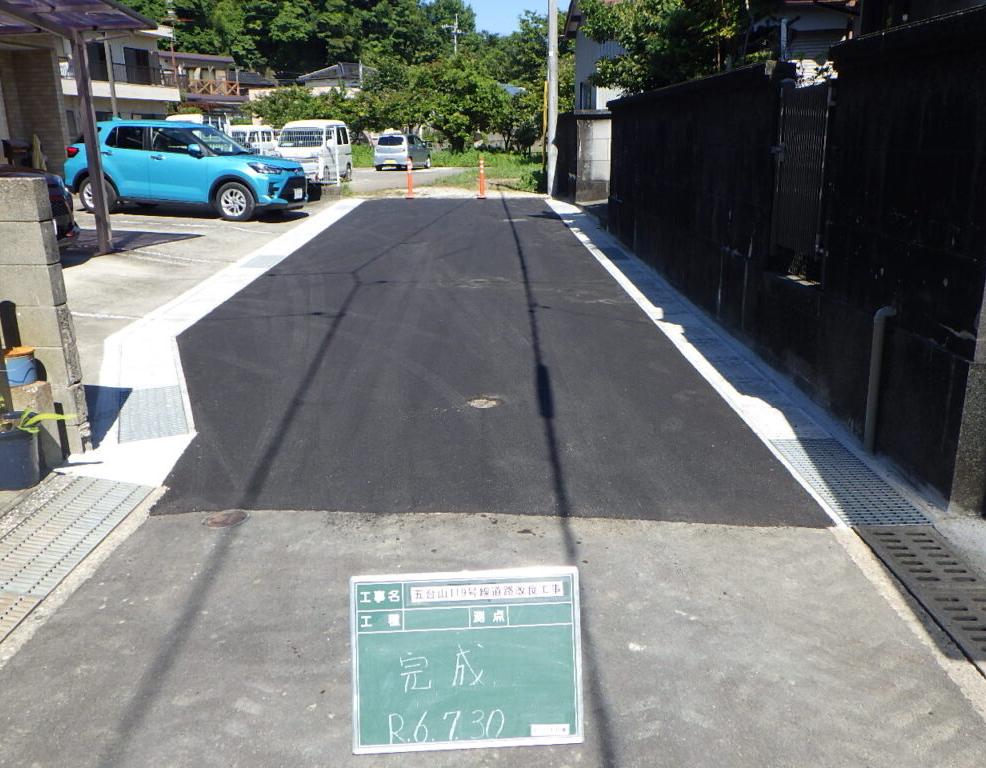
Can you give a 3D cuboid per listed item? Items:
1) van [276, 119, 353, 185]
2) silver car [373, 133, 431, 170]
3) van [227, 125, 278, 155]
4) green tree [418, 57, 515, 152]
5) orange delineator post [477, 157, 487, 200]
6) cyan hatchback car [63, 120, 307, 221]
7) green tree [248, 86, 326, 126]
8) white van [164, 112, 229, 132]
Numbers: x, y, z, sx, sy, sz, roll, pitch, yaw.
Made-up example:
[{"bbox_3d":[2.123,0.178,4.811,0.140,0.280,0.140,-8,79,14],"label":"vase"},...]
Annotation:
[{"bbox_3d":[-5.586,-7.380,26.180,1.475,1.880,3.395,2,17,6],"label":"van"},{"bbox_3d":[-3.817,-10.036,35.865,1.475,1.500,3.395,5,17,14],"label":"silver car"},{"bbox_3d":[-11.615,-11.447,39.772,1.475,1.880,3.395,3,17,9],"label":"van"},{"bbox_3d":[-1.523,-14.663,44.809,5.000,5.600,4.800,0,17,0],"label":"green tree"},{"bbox_3d":[-0.237,-4.647,18.664,0.220,0.940,0.220,0,17,0],"label":"orange delineator post"},{"bbox_3d":[-5.314,-3.783,14.474,3.995,1.610,1.695,5,17,10],"label":"cyan hatchback car"},{"bbox_3d":[-11.724,-14.814,47.607,4.600,4.200,4.400,0,17,0],"label":"green tree"},{"bbox_3d":[-11.241,-9.321,31.775,1.500,1.900,3.400,3,17,8],"label":"white van"}]

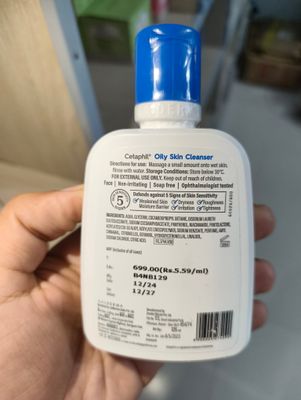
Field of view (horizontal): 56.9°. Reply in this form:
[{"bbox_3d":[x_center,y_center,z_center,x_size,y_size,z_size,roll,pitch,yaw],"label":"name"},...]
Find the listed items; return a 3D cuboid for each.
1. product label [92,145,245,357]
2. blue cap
[{"bbox_3d":[0.005,0.021,0.106,0.058,0.081,0.006,2,12,5],"label":"product label"},{"bbox_3d":[0.007,-0.051,0.108,0.025,0.026,0.025,1,11,0],"label":"blue cap"}]

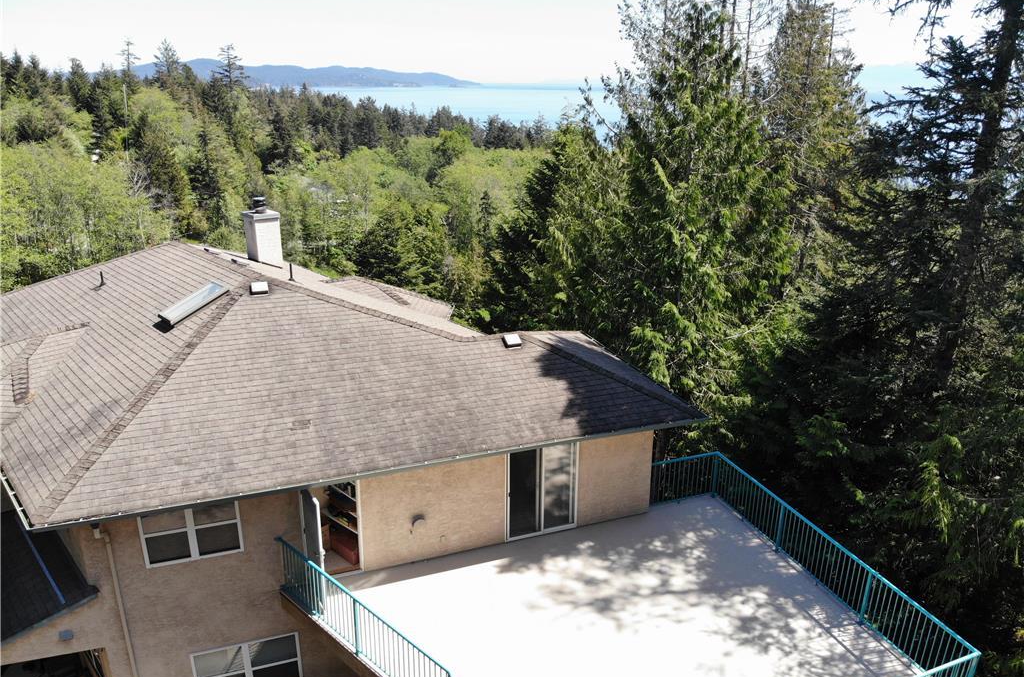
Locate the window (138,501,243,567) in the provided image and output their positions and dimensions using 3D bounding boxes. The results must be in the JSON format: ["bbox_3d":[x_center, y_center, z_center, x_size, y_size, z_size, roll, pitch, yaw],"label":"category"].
[{"bbox_3d":[-5.204,3.098,11.536,1.467,1.204,0.100,-6,21,-20],"label":"window"}]

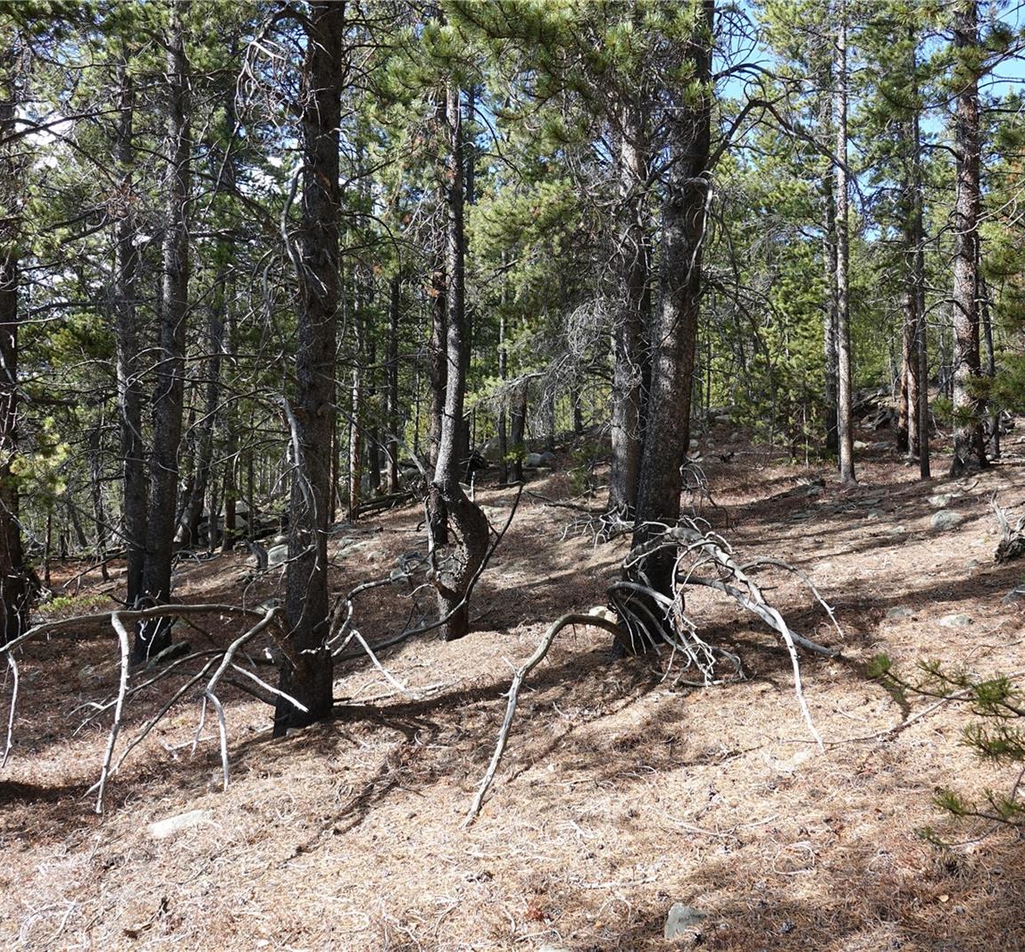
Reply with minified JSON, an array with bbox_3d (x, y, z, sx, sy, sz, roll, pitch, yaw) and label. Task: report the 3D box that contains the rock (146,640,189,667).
[{"bbox_3d":[-2.604,1.342,7.200,0.321,0.203,0.260,0,-2,0],"label":"rock"}]

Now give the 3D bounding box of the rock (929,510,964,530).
[{"bbox_3d":[4.241,0.436,9.300,0.338,0.196,0.270,0,-2,0],"label":"rock"}]

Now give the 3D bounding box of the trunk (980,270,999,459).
[{"bbox_3d":[6.774,-1.583,13.500,0.237,2.691,0.180,0,-2,0],"label":"trunk"}]

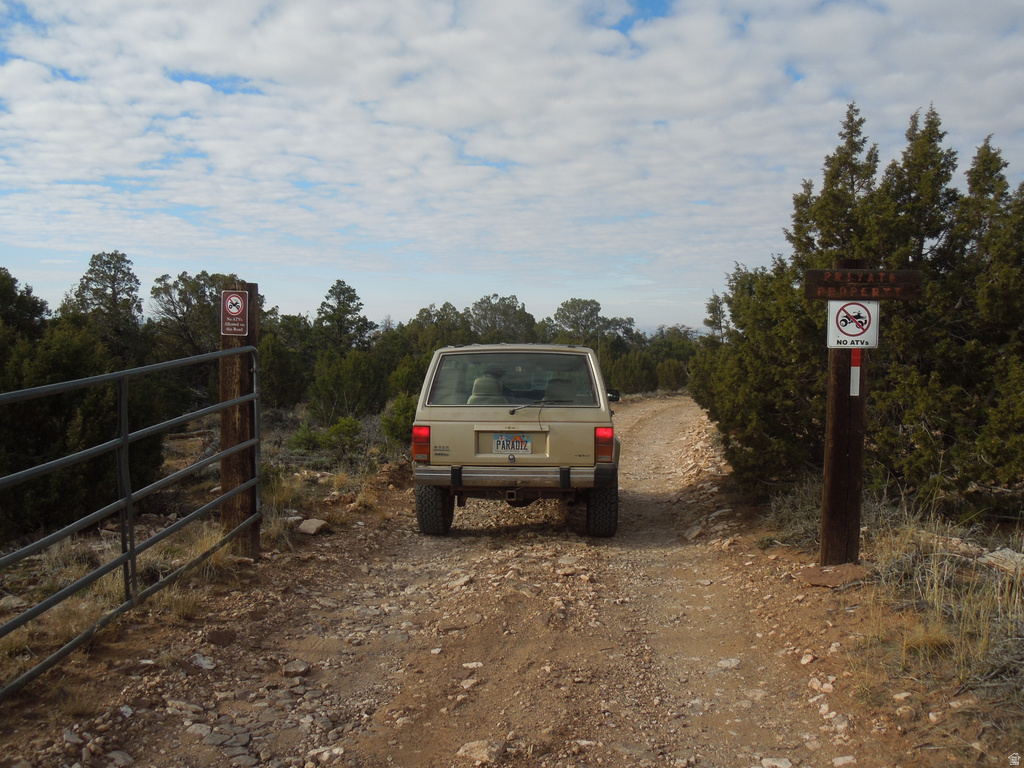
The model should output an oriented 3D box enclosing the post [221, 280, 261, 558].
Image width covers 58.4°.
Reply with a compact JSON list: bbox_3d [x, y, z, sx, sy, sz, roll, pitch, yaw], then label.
[{"bbox_3d":[-1.895,0.265,6.380,0.215,1.910,0.180,2,4,16],"label":"post"}]

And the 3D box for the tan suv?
[{"bbox_3d":[0.150,0.460,9.220,1.800,1.660,4.200,0,2,4],"label":"tan suv"}]

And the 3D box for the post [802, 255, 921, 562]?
[{"bbox_3d":[2.130,0.200,5.720,0.700,1.870,0.220,1,4,5],"label":"post"}]

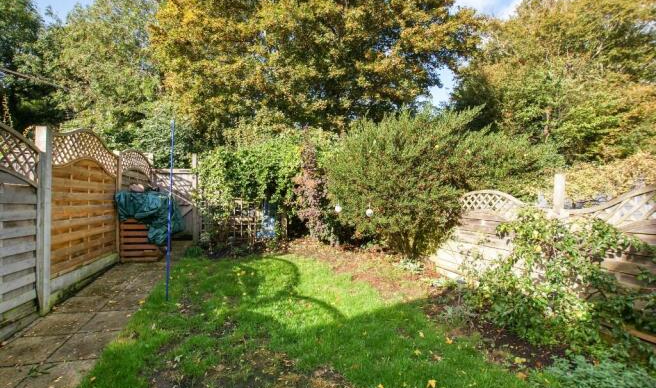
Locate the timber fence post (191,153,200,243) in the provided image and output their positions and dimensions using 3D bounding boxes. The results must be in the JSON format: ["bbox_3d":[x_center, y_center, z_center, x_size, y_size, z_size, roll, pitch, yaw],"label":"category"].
[{"bbox_3d":[-3.040,0.100,6.250,0.105,2.030,0.105,0,1,-20],"label":"timber fence post"}]

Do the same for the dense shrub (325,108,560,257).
[{"bbox_3d":[2.080,-0.200,5.050,3.900,2.650,2.500,0,1,0],"label":"dense shrub"}]

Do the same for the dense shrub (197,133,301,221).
[{"bbox_3d":[-1.880,-0.410,6.400,2.250,1.950,1.300,0,1,-12],"label":"dense shrub"}]

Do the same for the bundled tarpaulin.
[{"bbox_3d":[-3.080,0.400,4.860,0.950,0.920,0.850,0,1,-20],"label":"bundled tarpaulin"}]

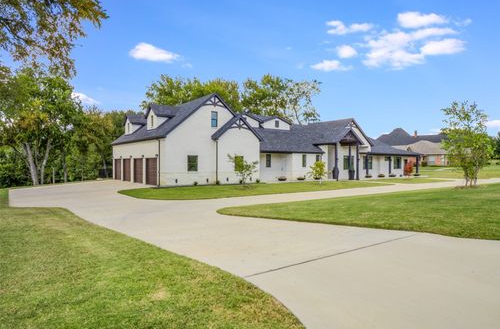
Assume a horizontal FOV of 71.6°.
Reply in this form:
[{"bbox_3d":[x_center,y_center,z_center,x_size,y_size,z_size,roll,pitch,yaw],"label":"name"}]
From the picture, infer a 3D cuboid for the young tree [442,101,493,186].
[{"bbox_3d":[14.115,-1.296,22.477,3.100,5.300,3.000,0,0,0],"label":"young tree"}]

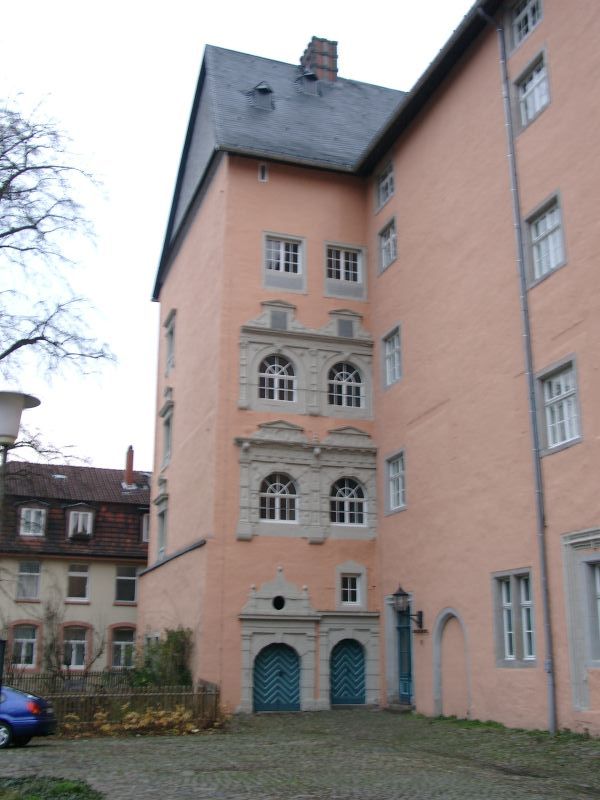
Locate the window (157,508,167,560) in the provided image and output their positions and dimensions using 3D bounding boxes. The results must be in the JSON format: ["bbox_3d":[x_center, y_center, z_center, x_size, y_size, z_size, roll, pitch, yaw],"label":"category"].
[{"bbox_3d":[-5.591,5.437,35.439,0.200,1.970,1.200,7,-19,-20],"label":"window"}]

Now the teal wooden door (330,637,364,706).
[{"bbox_3d":[1.697,9.517,30.824,1.299,2.213,0.150,6,-18,-18],"label":"teal wooden door"}]

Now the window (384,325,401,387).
[{"bbox_3d":[3.160,-1.479,30.076,0.200,1.770,1.200,6,-18,-17],"label":"window"}]

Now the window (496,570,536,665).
[{"bbox_3d":[5.156,5.273,21.207,0.200,2.120,1.500,6,-18,-17],"label":"window"}]

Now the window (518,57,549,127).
[{"bbox_3d":[6.066,-8.017,22.864,0.200,1.360,1.200,6,-18,-17],"label":"window"}]

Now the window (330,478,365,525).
[{"bbox_3d":[1.604,3.429,29.685,1.240,1.570,0.200,6,-18,-16],"label":"window"}]

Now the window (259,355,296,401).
[{"bbox_3d":[-0.766,-0.777,30.262,1.340,1.620,0.200,6,-18,-16],"label":"window"}]

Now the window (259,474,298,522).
[{"bbox_3d":[-0.754,3.547,31.768,1.475,1.845,0.200,6,-18,-18],"label":"window"}]

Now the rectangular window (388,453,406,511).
[{"bbox_3d":[3.167,2.667,28.608,0.200,1.680,1.250,6,-18,-17],"label":"rectangular window"}]

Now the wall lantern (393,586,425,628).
[{"bbox_3d":[3.442,6.620,28.174,0.923,1.366,0.464,5,-17,-16],"label":"wall lantern"}]

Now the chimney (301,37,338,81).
[{"bbox_3d":[1.017,-17.579,46.808,1.376,2.643,1.827,6,-18,-18],"label":"chimney"}]

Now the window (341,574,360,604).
[{"bbox_3d":[1.657,6.220,28.828,0.670,0.940,0.200,6,-18,-16],"label":"window"}]

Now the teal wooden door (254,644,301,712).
[{"bbox_3d":[-0.787,9.465,29.976,1.659,2.223,0.150,6,-18,-18],"label":"teal wooden door"}]

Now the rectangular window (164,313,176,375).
[{"bbox_3d":[-6.368,-2.801,43.434,0.300,2.955,1.901,6,-18,-18],"label":"rectangular window"}]

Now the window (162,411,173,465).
[{"bbox_3d":[-5.515,1.612,36.542,0.200,2.120,1.200,7,-19,-20],"label":"window"}]

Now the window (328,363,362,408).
[{"bbox_3d":[1.780,-0.595,33.895,1.425,1.806,0.200,6,-18,-18],"label":"window"}]

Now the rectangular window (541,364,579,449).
[{"bbox_3d":[6.500,0.120,21.764,0.220,1.811,1.451,5,-17,-16],"label":"rectangular window"}]

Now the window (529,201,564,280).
[{"bbox_3d":[6.503,-4.265,23.090,0.220,1.681,1.458,5,-17,-16],"label":"window"}]

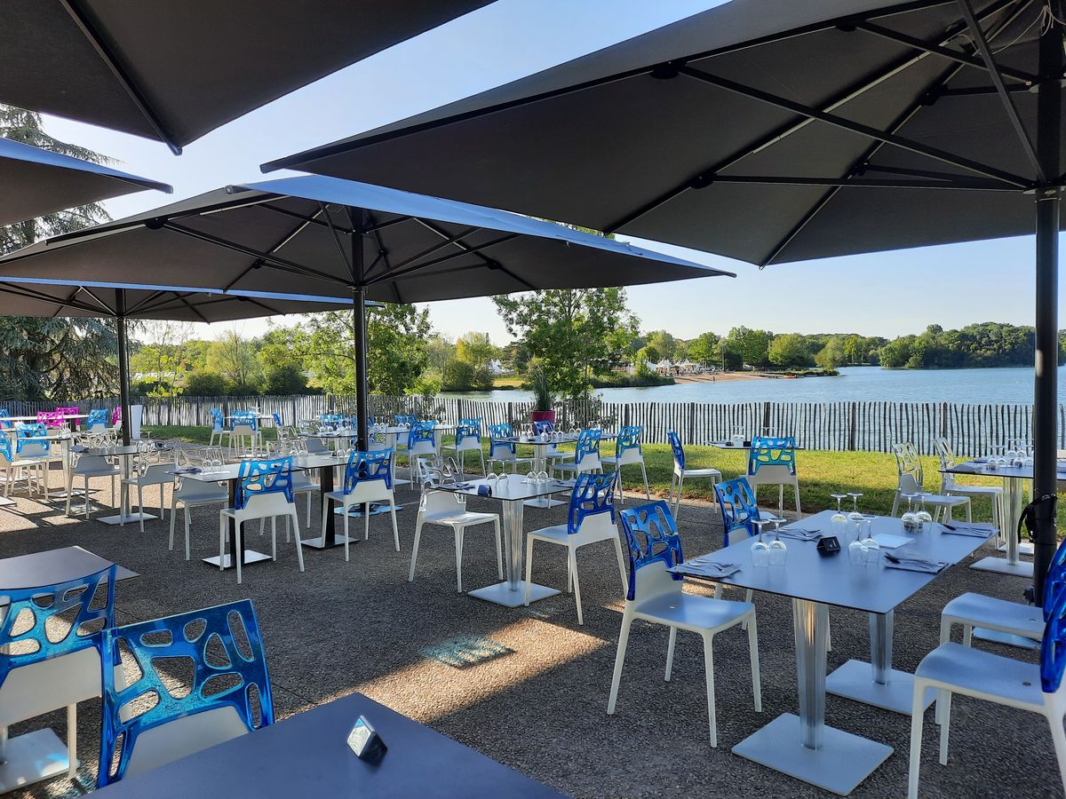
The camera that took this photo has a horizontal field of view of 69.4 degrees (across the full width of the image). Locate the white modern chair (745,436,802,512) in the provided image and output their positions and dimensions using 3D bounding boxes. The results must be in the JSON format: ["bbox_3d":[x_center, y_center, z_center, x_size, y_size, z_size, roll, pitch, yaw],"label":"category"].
[{"bbox_3d":[2.232,0.773,7.320,0.498,0.879,0.523,-1,2,0],"label":"white modern chair"}]

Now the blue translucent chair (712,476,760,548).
[{"bbox_3d":[1.240,0.891,4.063,0.515,0.885,0.500,1,3,40],"label":"blue translucent chair"}]

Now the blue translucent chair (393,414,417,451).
[{"bbox_3d":[-1.748,0.673,11.524,0.505,0.868,0.480,1,3,44],"label":"blue translucent chair"}]

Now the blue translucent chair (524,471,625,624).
[{"bbox_3d":[0.270,0.880,4.853,0.505,0.868,0.480,1,3,44],"label":"blue translucent chair"}]

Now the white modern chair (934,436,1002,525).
[{"bbox_3d":[3.692,0.772,6.535,0.515,0.885,0.500,1,3,39],"label":"white modern chair"}]

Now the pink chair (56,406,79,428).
[{"bbox_3d":[-9.444,0.634,15.693,0.480,0.868,0.505,-3,3,-41],"label":"pink chair"}]

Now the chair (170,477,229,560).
[{"bbox_3d":[-2.712,0.837,6.377,0.485,0.853,0.500,-2,3,-37],"label":"chair"}]

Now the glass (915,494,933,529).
[{"bbox_3d":[1.856,0.530,3.651,0.081,0.159,0.081,-1,2,0],"label":"glass"}]

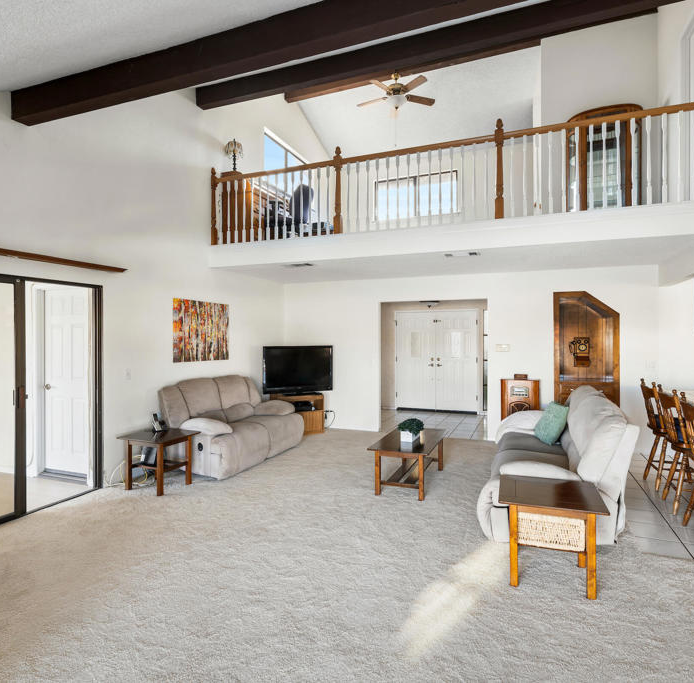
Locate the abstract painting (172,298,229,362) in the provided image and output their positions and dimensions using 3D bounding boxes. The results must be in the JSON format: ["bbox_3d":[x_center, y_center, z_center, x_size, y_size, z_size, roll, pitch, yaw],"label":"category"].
[{"bbox_3d":[-1.872,-0.130,5.575,0.030,0.774,1.043,0,0,23],"label":"abstract painting"}]

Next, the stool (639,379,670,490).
[{"bbox_3d":[3.283,0.935,4.284,0.530,1.065,0.450,0,0,22],"label":"stool"}]

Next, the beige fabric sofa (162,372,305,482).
[{"bbox_3d":[-1.407,0.966,5.419,0.990,0.980,1.750,0,0,22],"label":"beige fabric sofa"}]

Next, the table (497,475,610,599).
[{"bbox_3d":[1.285,1.213,2.703,0.575,0.525,0.545,0,0,22],"label":"table"}]

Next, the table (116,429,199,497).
[{"bbox_3d":[-1.886,1.200,4.295,0.621,0.508,0.487,0,0,22],"label":"table"}]

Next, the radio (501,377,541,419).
[{"bbox_3d":[2.423,0.973,5.964,0.526,0.943,0.318,0,0,20],"label":"radio"}]

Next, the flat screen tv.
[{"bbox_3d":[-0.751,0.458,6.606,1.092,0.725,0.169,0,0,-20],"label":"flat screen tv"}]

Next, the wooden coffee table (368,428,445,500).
[{"bbox_3d":[0.667,1.240,4.455,0.571,0.428,1.082,0,0,22],"label":"wooden coffee table"}]

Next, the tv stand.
[{"bbox_3d":[-0.818,1.149,6.730,0.820,0.600,0.430,0,0,-31],"label":"tv stand"}]

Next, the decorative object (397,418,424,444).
[{"bbox_3d":[0.690,0.924,4.504,0.179,0.204,0.387,0,0,22],"label":"decorative object"}]

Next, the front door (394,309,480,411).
[{"bbox_3d":[1.775,0.391,8.548,1.660,2.060,0.100,0,0,22],"label":"front door"}]

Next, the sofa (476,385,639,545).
[{"bbox_3d":[1.840,0.983,3.942,1.020,0.970,2.120,0,0,22],"label":"sofa"}]

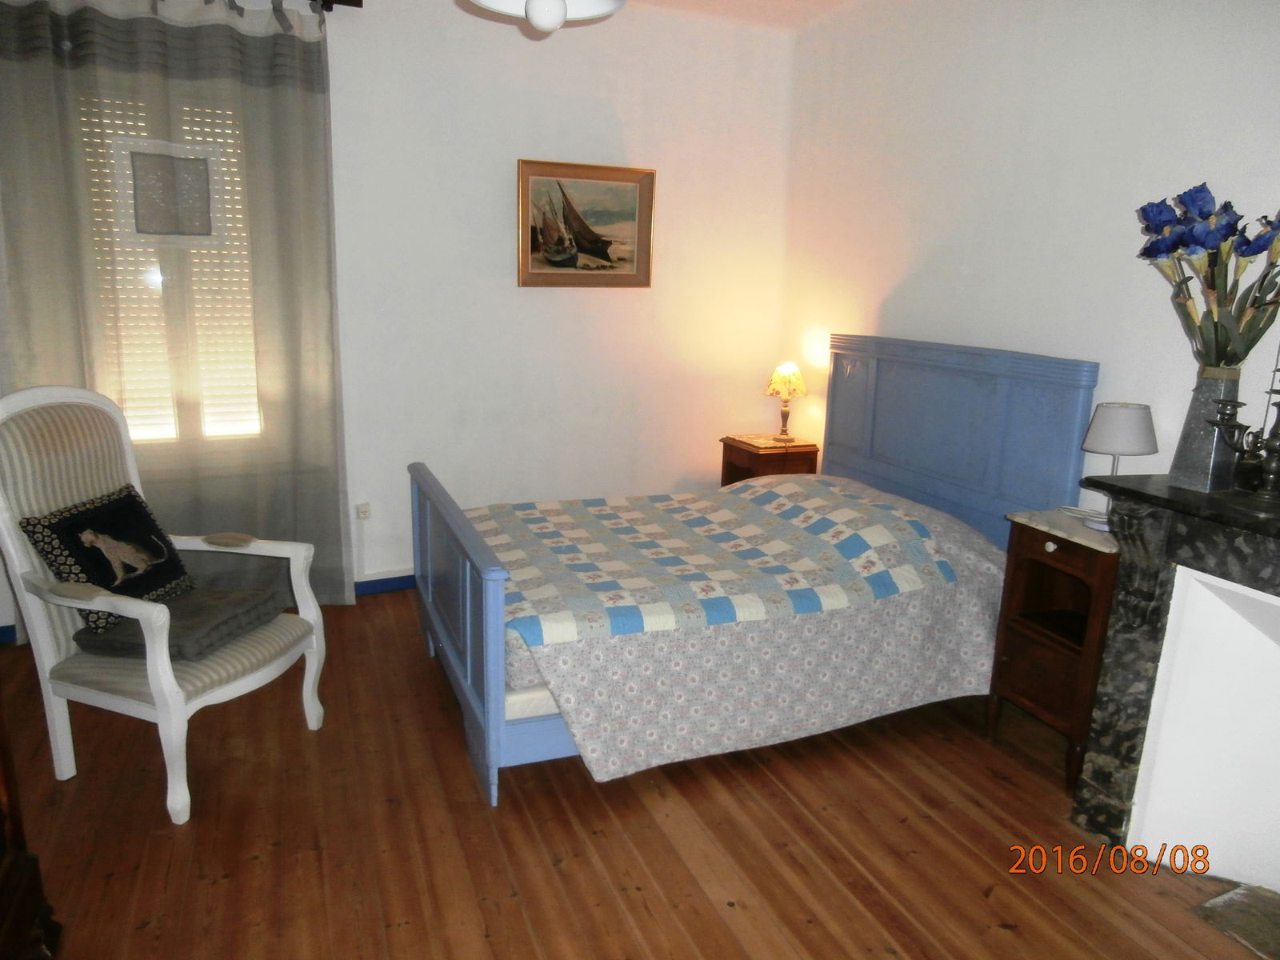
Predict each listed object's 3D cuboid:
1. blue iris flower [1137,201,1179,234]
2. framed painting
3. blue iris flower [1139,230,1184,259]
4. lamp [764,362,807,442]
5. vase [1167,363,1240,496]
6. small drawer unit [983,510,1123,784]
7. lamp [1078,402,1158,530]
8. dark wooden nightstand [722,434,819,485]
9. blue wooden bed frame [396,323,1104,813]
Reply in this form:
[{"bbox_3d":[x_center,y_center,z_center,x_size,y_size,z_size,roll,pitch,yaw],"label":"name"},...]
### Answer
[{"bbox_3d":[1.288,-0.651,2.200,0.103,0.089,0.086,8,14,28],"label":"blue iris flower"},{"bbox_3d":[-0.243,-1.201,4.229,0.679,0.565,0.037,-3,13,-22],"label":"framed painting"},{"bbox_3d":[1.302,-0.586,2.213,0.107,0.079,0.093,9,14,28],"label":"blue iris flower"},{"bbox_3d":[0.768,-0.408,4.664,0.217,0.406,0.217,2,12,0],"label":"lamp"},{"bbox_3d":[1.496,-0.138,2.321,0.114,0.323,0.114,-3,13,-22],"label":"vase"},{"bbox_3d":[1.412,0.523,2.800,0.380,0.772,0.412,-3,13,-22],"label":"small drawer unit"},{"bbox_3d":[1.450,-0.044,2.707,0.229,0.378,0.229,-3,13,-22],"label":"lamp"},{"bbox_3d":[0.672,0.136,4.719,0.369,0.686,0.395,-3,13,-22],"label":"dark wooden nightstand"},{"bbox_3d":[0.255,0.105,3.428,2.080,1.253,1.560,-3,13,-22],"label":"blue wooden bed frame"}]

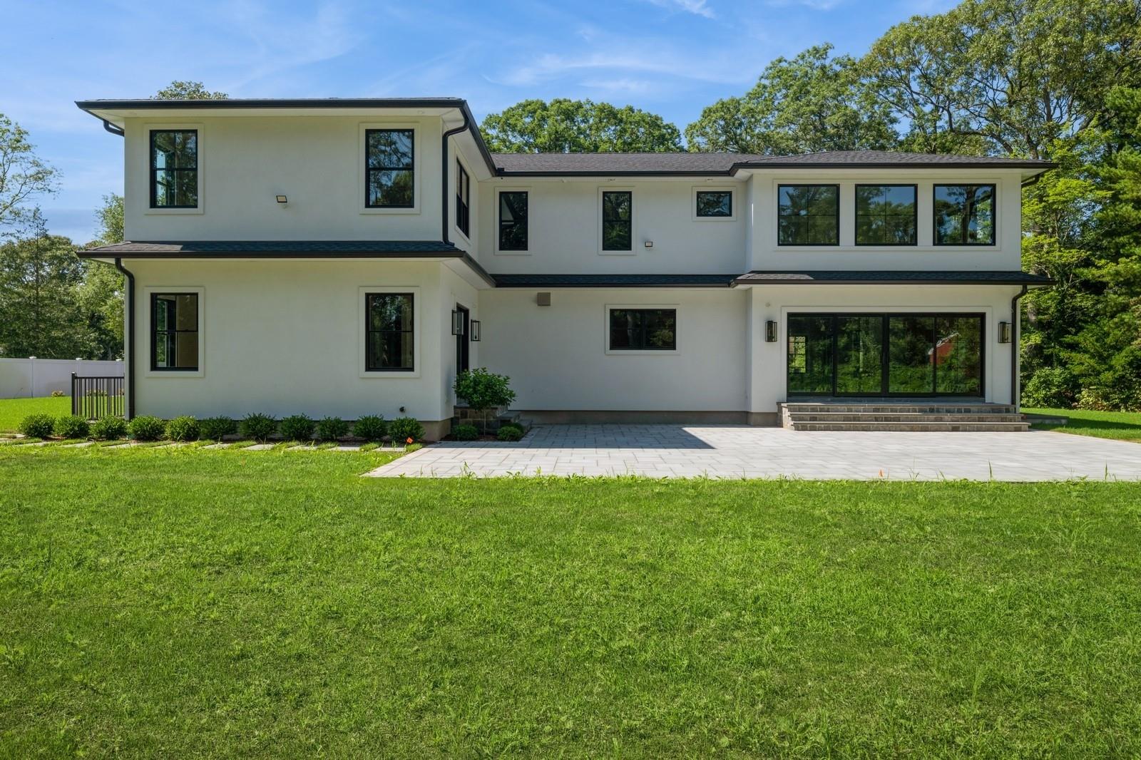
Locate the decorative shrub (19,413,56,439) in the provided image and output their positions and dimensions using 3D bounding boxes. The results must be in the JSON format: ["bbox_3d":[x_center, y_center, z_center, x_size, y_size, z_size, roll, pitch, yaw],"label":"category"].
[{"bbox_3d":[-9.718,0.844,13.850,0.636,0.455,0.628,0,0,1],"label":"decorative shrub"}]

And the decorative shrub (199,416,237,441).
[{"bbox_3d":[-6.376,0.870,13.752,0.648,0.451,0.634,0,0,1],"label":"decorative shrub"}]

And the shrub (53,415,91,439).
[{"bbox_3d":[-9.072,0.843,13.831,0.620,0.454,0.620,0,0,1],"label":"shrub"}]

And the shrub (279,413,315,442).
[{"bbox_3d":[-4.934,0.867,13.709,0.643,0.514,0.631,0,0,1],"label":"shrub"}]

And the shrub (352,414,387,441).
[{"bbox_3d":[-3.614,0.857,13.670,0.617,0.497,0.619,0,0,1],"label":"shrub"}]

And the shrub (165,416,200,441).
[{"bbox_3d":[-7.031,0.879,13.771,0.628,0.468,0.624,0,0,1],"label":"shrub"}]

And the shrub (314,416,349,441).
[{"bbox_3d":[-4.301,0.882,13.690,0.625,0.449,0.623,0,0,1],"label":"shrub"}]

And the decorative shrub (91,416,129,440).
[{"bbox_3d":[-8.379,0.874,13.811,0.659,0.453,0.640,0,0,1],"label":"decorative shrub"}]

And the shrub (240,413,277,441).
[{"bbox_3d":[-5.634,0.853,13.730,0.660,0.515,0.640,0,0,1],"label":"shrub"}]

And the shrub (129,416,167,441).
[{"bbox_3d":[-7.671,0.872,13.790,0.644,0.485,0.632,0,0,1],"label":"shrub"}]

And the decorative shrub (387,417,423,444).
[{"bbox_3d":[-2.952,0.896,13.650,0.637,0.480,0.628,0,0,1],"label":"decorative shrub"}]

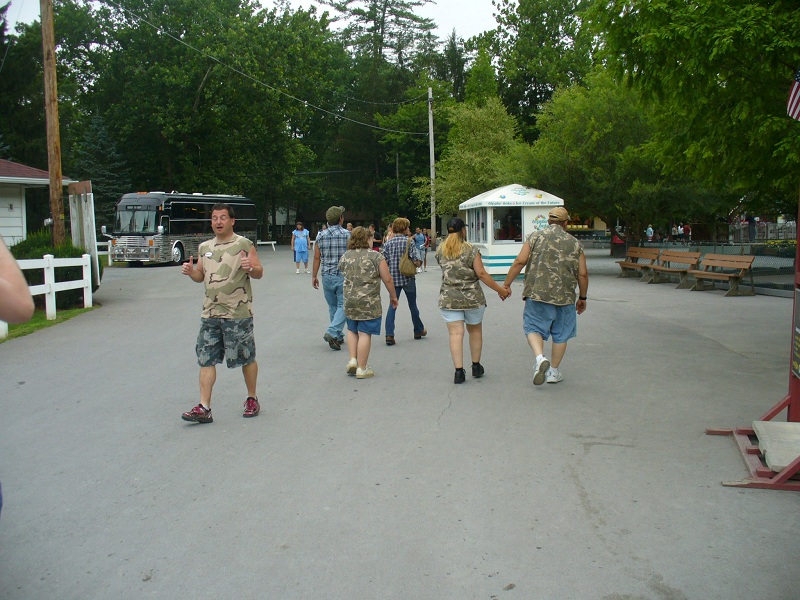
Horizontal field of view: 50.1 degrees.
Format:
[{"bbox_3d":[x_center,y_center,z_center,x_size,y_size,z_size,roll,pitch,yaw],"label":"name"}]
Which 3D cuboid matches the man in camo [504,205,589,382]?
[{"bbox_3d":[1.447,-0.056,8.433,0.840,1.722,0.620,0,5,10],"label":"man in camo"}]

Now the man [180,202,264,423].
[{"bbox_3d":[-1.456,0.093,6.960,0.660,1.763,0.520,0,5,7],"label":"man"}]

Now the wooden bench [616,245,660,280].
[{"bbox_3d":[6.368,-0.962,22.753,0.650,0.830,1.900,-1,5,-7],"label":"wooden bench"}]

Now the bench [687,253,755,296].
[{"bbox_3d":[6.823,-0.553,18.151,0.650,0.830,1.900,-2,5,-9],"label":"bench"}]

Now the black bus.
[{"bbox_3d":[-10.800,-3.870,44.400,2.600,3.250,12.000,0,6,12],"label":"black bus"}]

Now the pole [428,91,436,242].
[{"bbox_3d":[1.616,-6.567,43.114,0.270,8.142,0.270,-2,5,0],"label":"pole"}]

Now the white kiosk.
[{"bbox_3d":[3.079,-1.913,23.854,2.244,2.613,2.319,-2,5,-12],"label":"white kiosk"}]

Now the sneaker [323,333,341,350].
[{"bbox_3d":[-0.869,0.527,10.850,0.110,0.125,0.300,-18,-39,29],"label":"sneaker"}]

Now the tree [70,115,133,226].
[{"bbox_3d":[-16.056,-6.041,45.640,3.600,7.601,3.600,-2,5,0],"label":"tree"}]

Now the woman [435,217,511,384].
[{"bbox_3d":[0.723,-0.001,8.601,0.760,1.670,0.480,-1,5,7],"label":"woman"}]

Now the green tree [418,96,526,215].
[{"bbox_3d":[3.338,-5.794,39.660,5.100,7.163,5.000,-2,5,0],"label":"green tree"}]

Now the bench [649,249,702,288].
[{"bbox_3d":[6.521,-0.740,20.273,0.650,0.830,1.900,-1,5,-7],"label":"bench"}]

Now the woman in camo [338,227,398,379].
[{"bbox_3d":[-0.328,0.022,8.842,0.570,1.538,0.450,1,5,14],"label":"woman in camo"}]

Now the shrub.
[{"bbox_3d":[-7.862,-0.829,19.595,2.000,1.500,1.700,-2,5,-17],"label":"shrub"}]

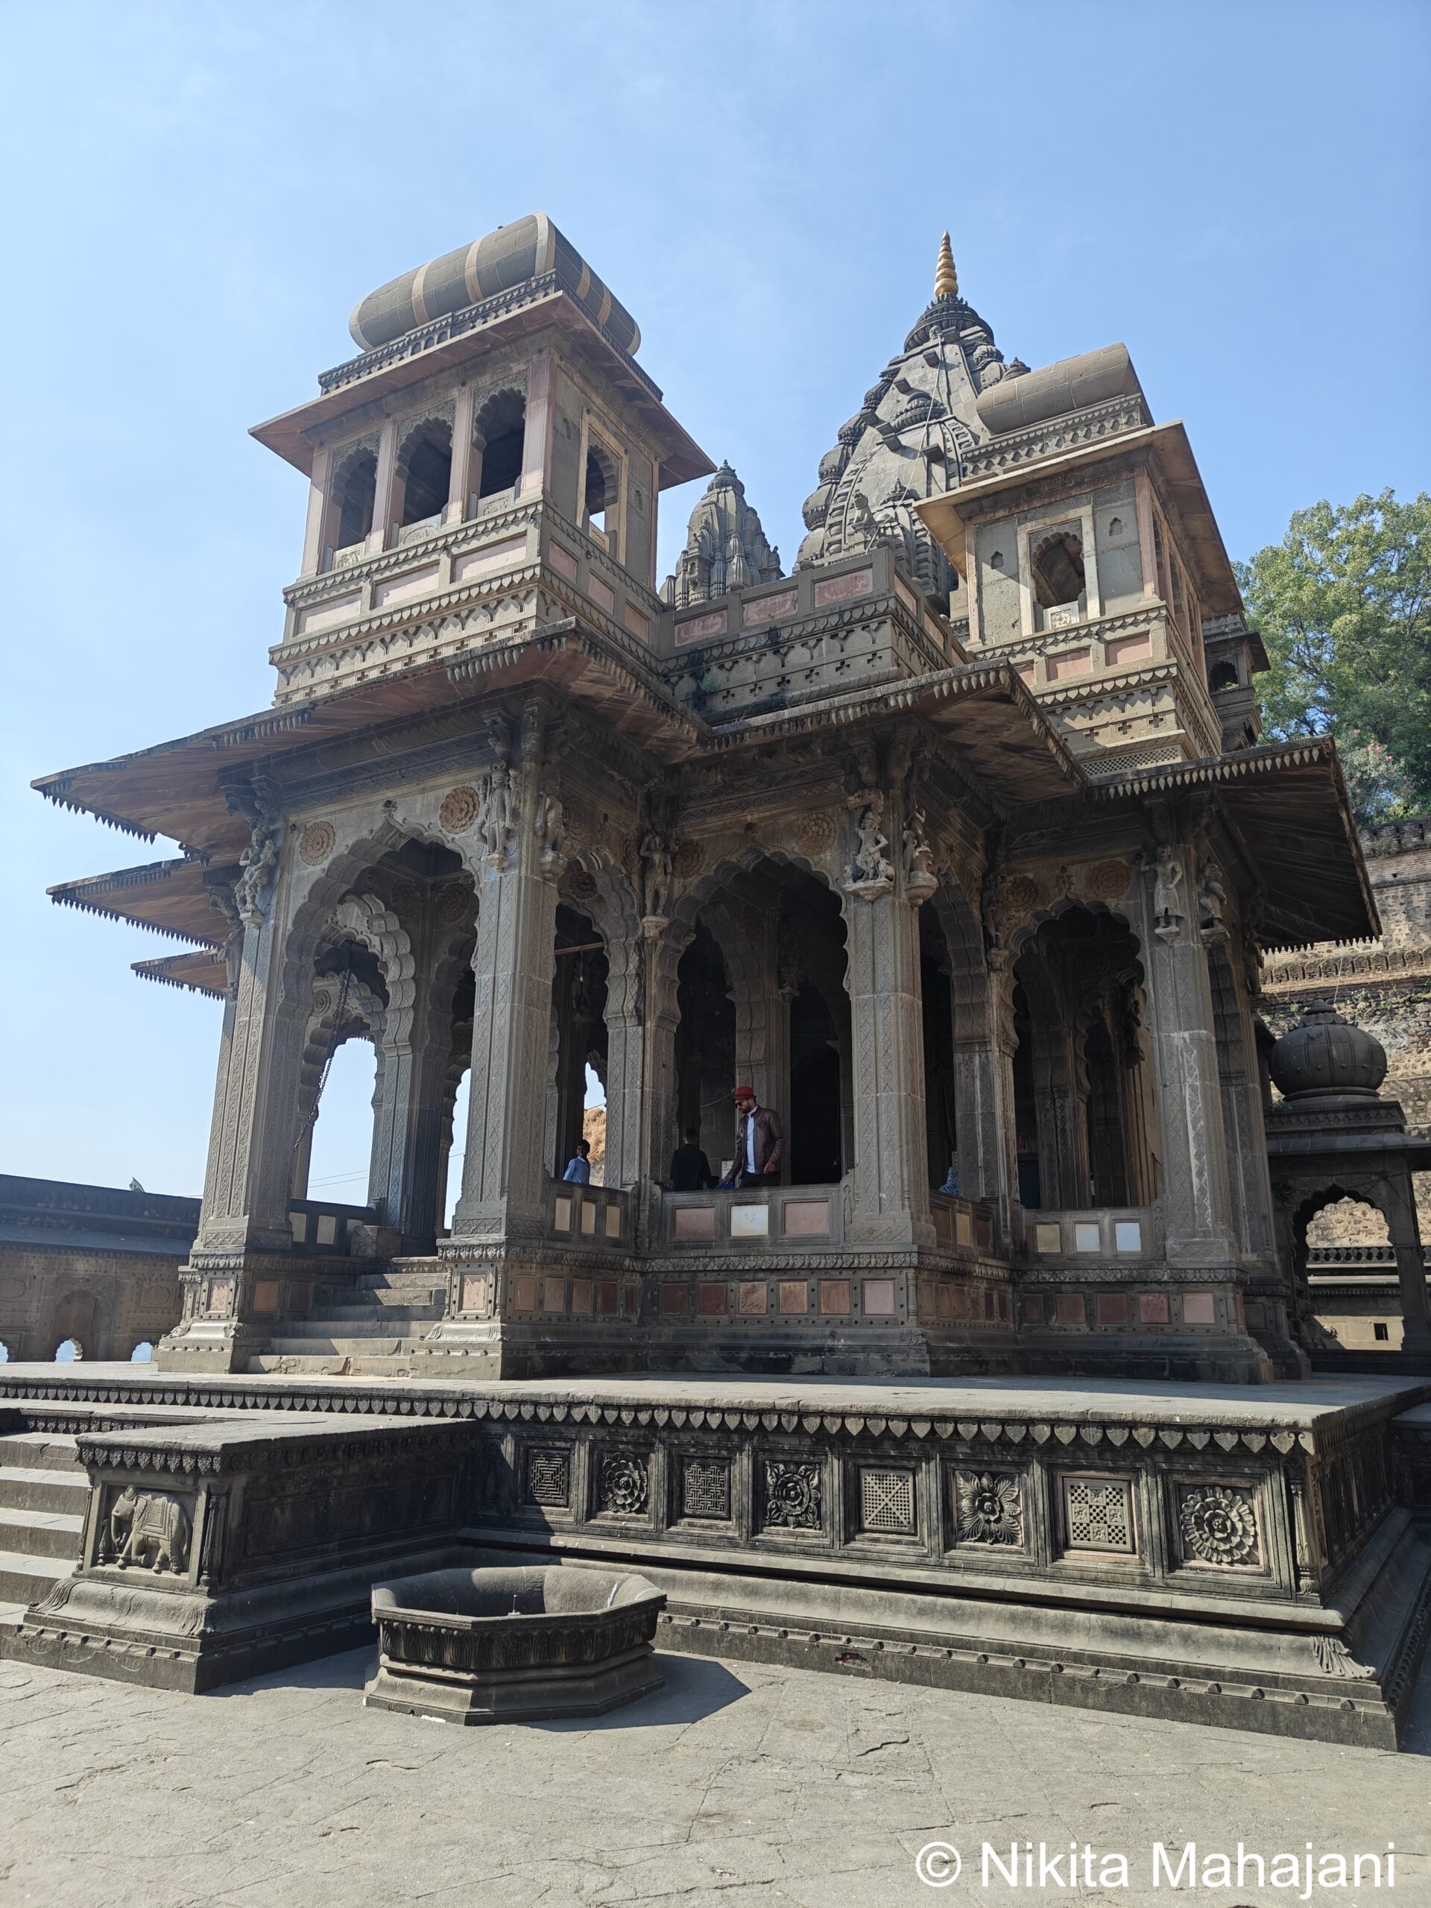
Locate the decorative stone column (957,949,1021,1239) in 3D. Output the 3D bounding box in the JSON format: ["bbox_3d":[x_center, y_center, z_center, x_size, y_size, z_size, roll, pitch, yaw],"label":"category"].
[{"bbox_3d":[3.120,1.655,15.404,0.550,3.550,0.560,-8,-19,28],"label":"decorative stone column"}]

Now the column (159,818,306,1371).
[{"bbox_3d":[-4.545,1.283,13.220,0.864,5.508,0.783,-8,-19,28],"label":"column"}]

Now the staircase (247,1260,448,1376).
[{"bbox_3d":[-2.869,3.388,12.531,2.257,1.118,1.782,-8,-19,28],"label":"staircase"}]

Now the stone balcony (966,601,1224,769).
[{"bbox_3d":[5.085,-2.572,17.068,2.500,2.050,3.750,-8,-19,28],"label":"stone balcony"}]

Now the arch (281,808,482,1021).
[{"bbox_3d":[-3.333,-0.386,13.723,2.650,2.080,0.460,-8,-19,28],"label":"arch"}]

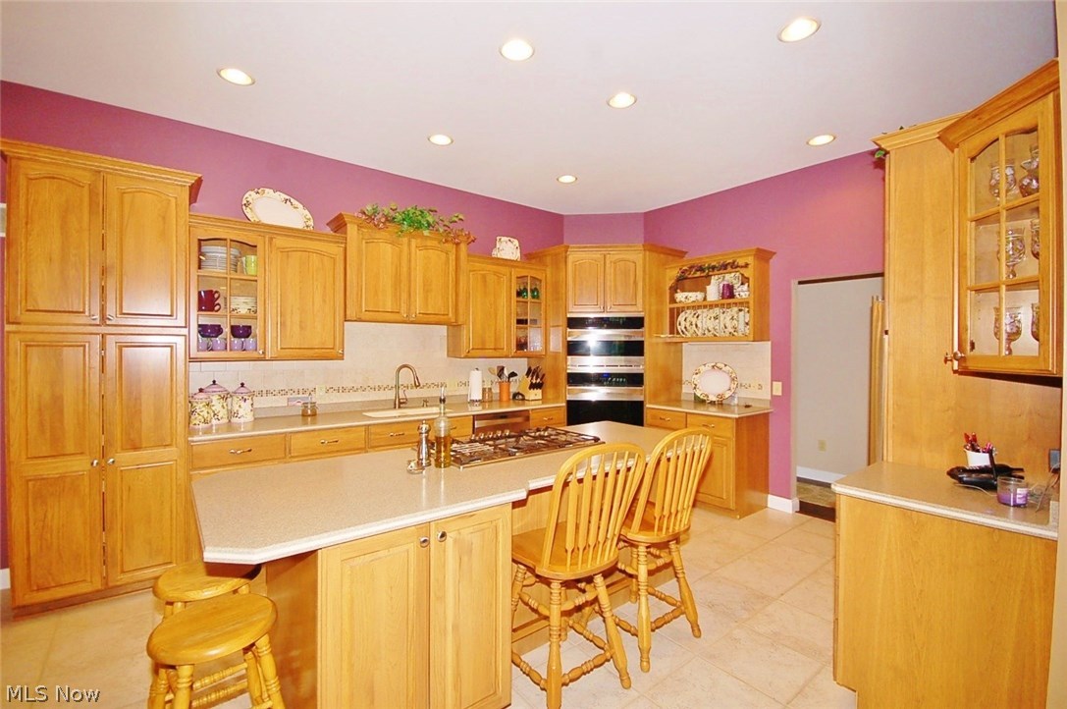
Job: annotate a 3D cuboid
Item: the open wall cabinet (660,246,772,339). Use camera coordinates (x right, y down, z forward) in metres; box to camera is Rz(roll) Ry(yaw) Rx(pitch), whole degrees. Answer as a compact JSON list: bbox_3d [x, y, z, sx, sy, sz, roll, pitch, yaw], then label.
[{"bbox_3d":[1.841,-0.539,4.465,0.355,0.835,0.979,0,1,-39],"label":"open wall cabinet"}]

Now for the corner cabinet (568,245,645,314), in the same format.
[{"bbox_3d":[0.721,-0.744,4.686,0.778,0.672,0.550,0,1,1],"label":"corner cabinet"}]

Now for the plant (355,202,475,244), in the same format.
[{"bbox_3d":[-0.975,-1.087,3.773,0.980,0.265,0.270,0,1,-36],"label":"plant"}]

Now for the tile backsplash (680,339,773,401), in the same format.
[{"bbox_3d":[1.955,0.155,4.599,0.029,0.562,0.960,0,1,-39],"label":"tile backsplash"}]

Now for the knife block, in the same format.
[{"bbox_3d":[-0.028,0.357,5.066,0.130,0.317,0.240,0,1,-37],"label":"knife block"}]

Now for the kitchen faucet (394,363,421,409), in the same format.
[{"bbox_3d":[-1.129,0.285,3.980,0.250,0.400,0.100,0,1,32],"label":"kitchen faucet"}]

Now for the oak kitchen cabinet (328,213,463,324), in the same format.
[{"bbox_3d":[-1.142,-0.670,3.893,1.115,0.813,0.470,0,1,-36],"label":"oak kitchen cabinet"}]

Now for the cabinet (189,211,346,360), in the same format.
[{"bbox_3d":[-1.979,-0.440,3.351,0.965,0.964,0.380,0,1,-36],"label":"cabinet"}]

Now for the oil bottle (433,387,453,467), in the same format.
[{"bbox_3d":[-0.451,0.355,2.193,0.077,0.384,0.077,0,1,-37],"label":"oil bottle"}]

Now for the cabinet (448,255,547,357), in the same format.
[{"bbox_3d":[-0.351,-0.442,4.517,0.965,0.949,0.380,0,1,-36],"label":"cabinet"}]

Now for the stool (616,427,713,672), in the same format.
[{"bbox_3d":[0.560,0.887,2.224,0.442,1.075,0.518,0,1,-27],"label":"stool"}]

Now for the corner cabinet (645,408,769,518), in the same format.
[{"bbox_3d":[1.708,0.983,4.399,0.595,0.850,0.970,0,1,-39],"label":"corner cabinet"}]

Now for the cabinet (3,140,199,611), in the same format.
[{"bbox_3d":[-2.594,0.140,2.786,0.797,2.496,0.691,0,1,-37],"label":"cabinet"}]

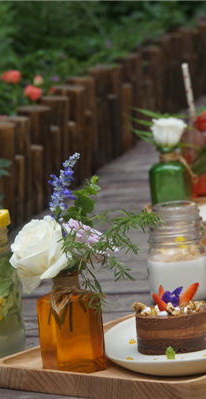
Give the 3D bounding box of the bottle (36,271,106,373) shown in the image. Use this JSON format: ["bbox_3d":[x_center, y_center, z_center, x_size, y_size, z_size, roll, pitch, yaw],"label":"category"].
[{"bbox_3d":[-0.030,0.110,1.747,0.058,0.090,0.056,-5,9,0],"label":"bottle"}]

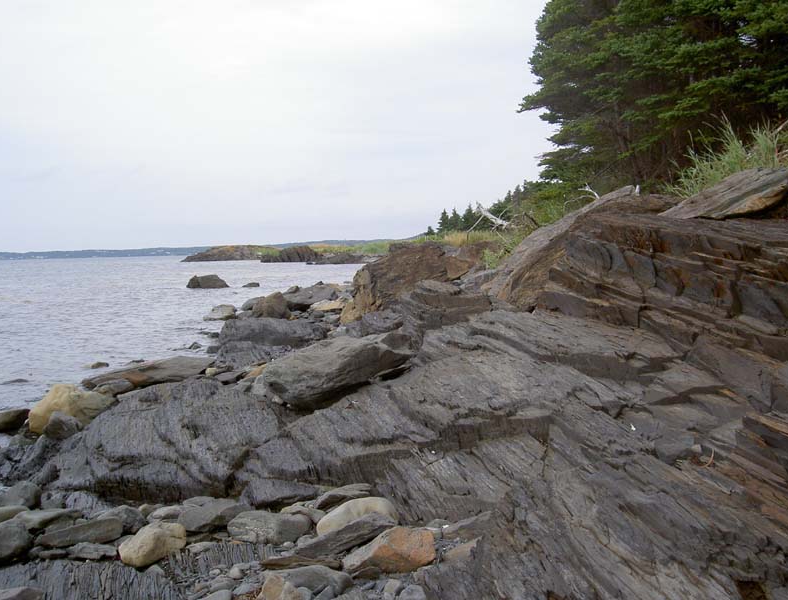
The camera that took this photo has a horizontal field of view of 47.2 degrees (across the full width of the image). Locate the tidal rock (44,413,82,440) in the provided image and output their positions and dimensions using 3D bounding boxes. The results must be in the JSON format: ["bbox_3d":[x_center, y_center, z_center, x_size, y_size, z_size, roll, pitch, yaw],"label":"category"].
[{"bbox_3d":[-3.061,1.168,8.321,0.370,0.230,0.320,-1,3,0],"label":"tidal rock"}]

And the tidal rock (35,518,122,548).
[{"bbox_3d":[-1.642,1.216,4.700,0.432,0.099,0.216,-3,3,-25],"label":"tidal rock"}]

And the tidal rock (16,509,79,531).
[{"bbox_3d":[-1.882,1.198,4.900,0.334,0.089,0.184,-3,3,-25],"label":"tidal rock"}]

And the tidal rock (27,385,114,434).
[{"bbox_3d":[-3.258,1.101,9.100,0.830,0.468,0.581,-2,3,-15],"label":"tidal rock"}]

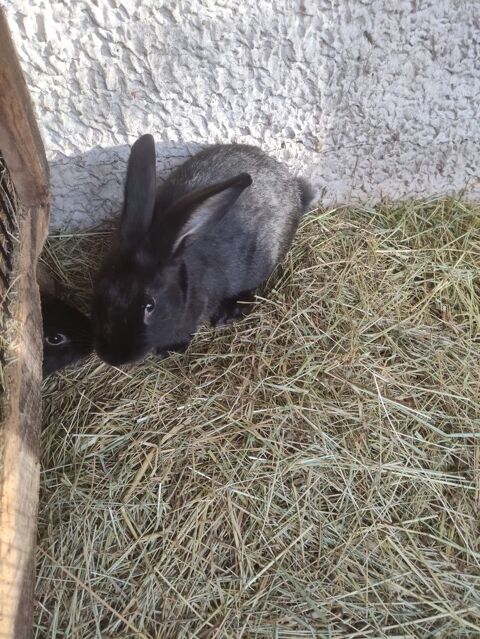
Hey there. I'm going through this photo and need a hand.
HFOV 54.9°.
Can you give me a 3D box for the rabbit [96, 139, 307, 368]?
[{"bbox_3d":[-0.022,-0.110,0.522,0.155,0.198,0.337,30,50,28],"label":"rabbit"}]

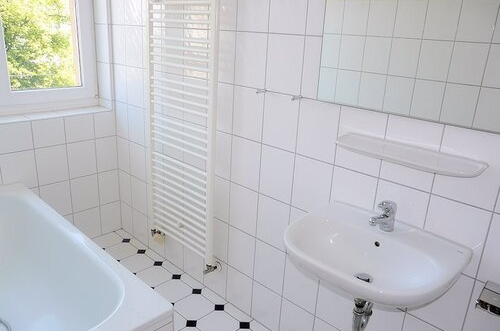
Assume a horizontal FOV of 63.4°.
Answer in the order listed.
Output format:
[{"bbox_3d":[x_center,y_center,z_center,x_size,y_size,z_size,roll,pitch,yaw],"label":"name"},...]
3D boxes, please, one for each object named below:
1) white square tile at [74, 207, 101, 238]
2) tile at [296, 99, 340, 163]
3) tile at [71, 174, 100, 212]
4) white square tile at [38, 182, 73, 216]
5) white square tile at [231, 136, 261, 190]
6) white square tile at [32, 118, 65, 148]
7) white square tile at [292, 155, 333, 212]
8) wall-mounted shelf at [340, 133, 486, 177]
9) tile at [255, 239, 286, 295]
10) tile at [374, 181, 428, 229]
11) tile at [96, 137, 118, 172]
[{"bbox_3d":[-1.152,0.427,2.877,0.015,0.238,0.191,19,25,40],"label":"white square tile"},{"bbox_3d":[0.284,-0.145,1.683,0.196,0.248,0.010,19,25,40],"label":"tile"},{"bbox_3d":[-1.137,0.194,2.796,0.010,0.248,0.193,19,25,40],"label":"tile"},{"bbox_3d":[-1.271,0.233,2.660,0.010,0.248,0.193,19,25,40],"label":"white square tile"},{"bbox_3d":[-0.016,-0.009,2.018,0.193,0.246,0.015,19,25,40],"label":"white square tile"},{"bbox_3d":[-1.250,-0.203,2.514,0.015,0.168,0.191,19,25,40],"label":"white square tile"},{"bbox_3d":[0.271,0.091,1.766,0.193,0.246,0.015,19,25,40],"label":"white square tile"},{"bbox_3d":[0.516,-0.044,1.379,0.508,0.032,0.138,19,25,40],"label":"wall-mounted shelf"},{"bbox_3d":[0.101,0.514,2.049,0.196,0.248,0.010,19,25,40],"label":"tile"},{"bbox_3d":[0.559,0.193,1.510,0.196,0.248,0.010,19,25,40],"label":"tile"},{"bbox_3d":[-1.003,-0.078,2.840,0.010,0.248,0.157,19,25,40],"label":"tile"}]

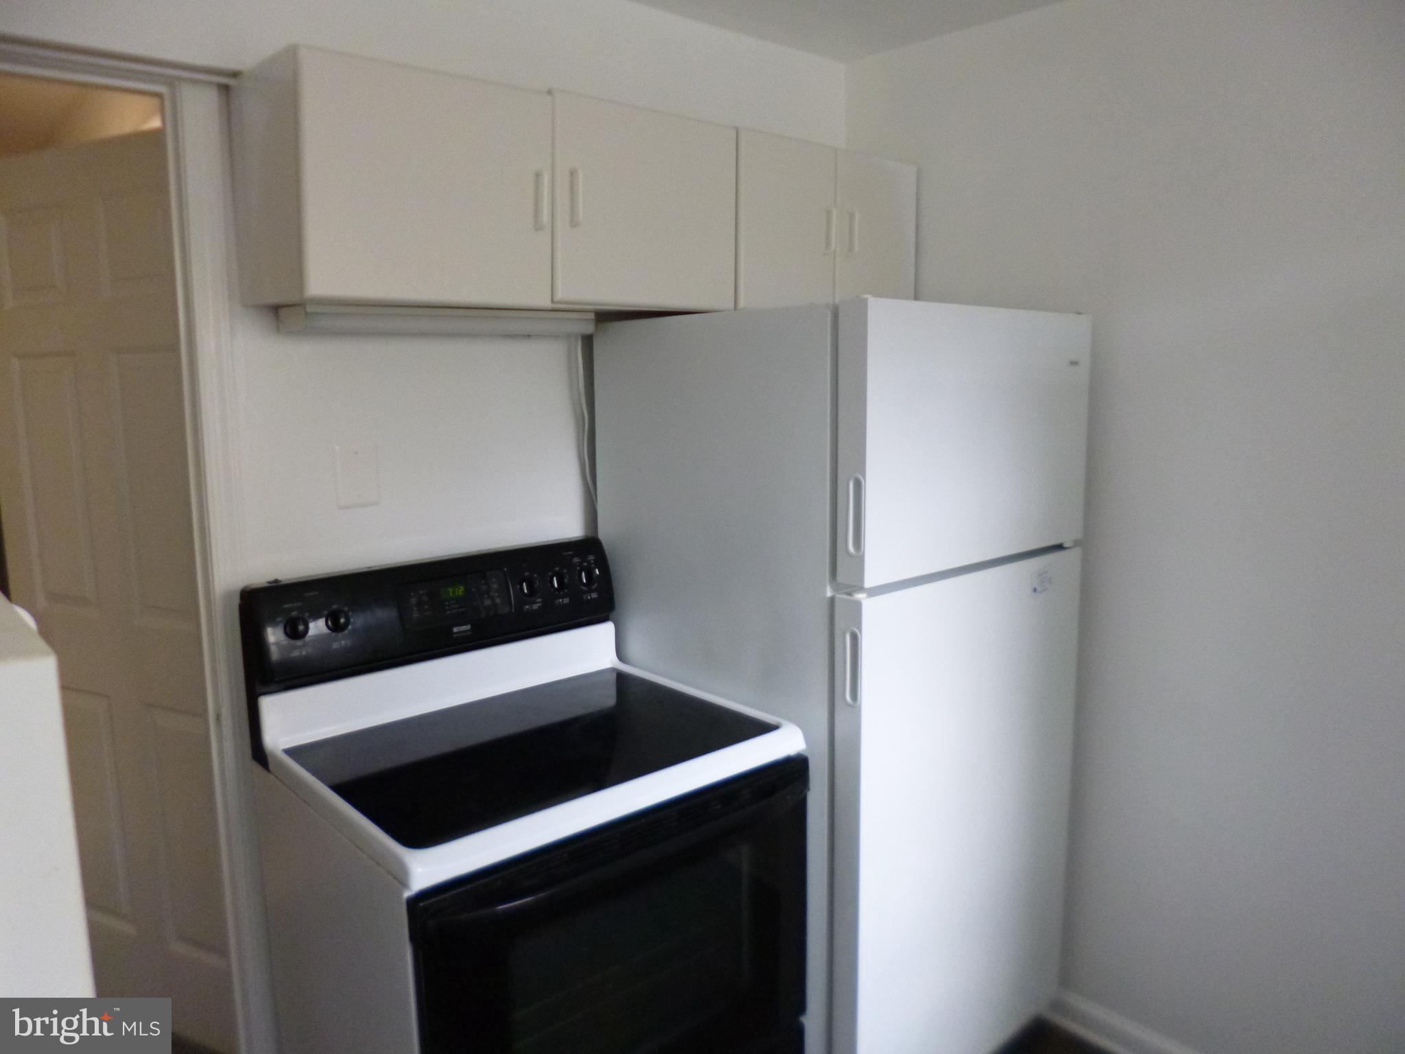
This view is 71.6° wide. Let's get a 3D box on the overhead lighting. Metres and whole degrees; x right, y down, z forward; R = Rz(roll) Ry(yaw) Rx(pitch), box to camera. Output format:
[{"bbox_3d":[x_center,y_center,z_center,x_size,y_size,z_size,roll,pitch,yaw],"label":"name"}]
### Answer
[{"bbox_3d":[-0.469,-0.375,1.790,0.560,0.041,0.138,-8,11,-41],"label":"overhead lighting"}]

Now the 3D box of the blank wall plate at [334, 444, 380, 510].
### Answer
[{"bbox_3d":[-0.624,-0.094,1.762,0.074,0.115,0.008,-8,12,-41],"label":"blank wall plate"}]

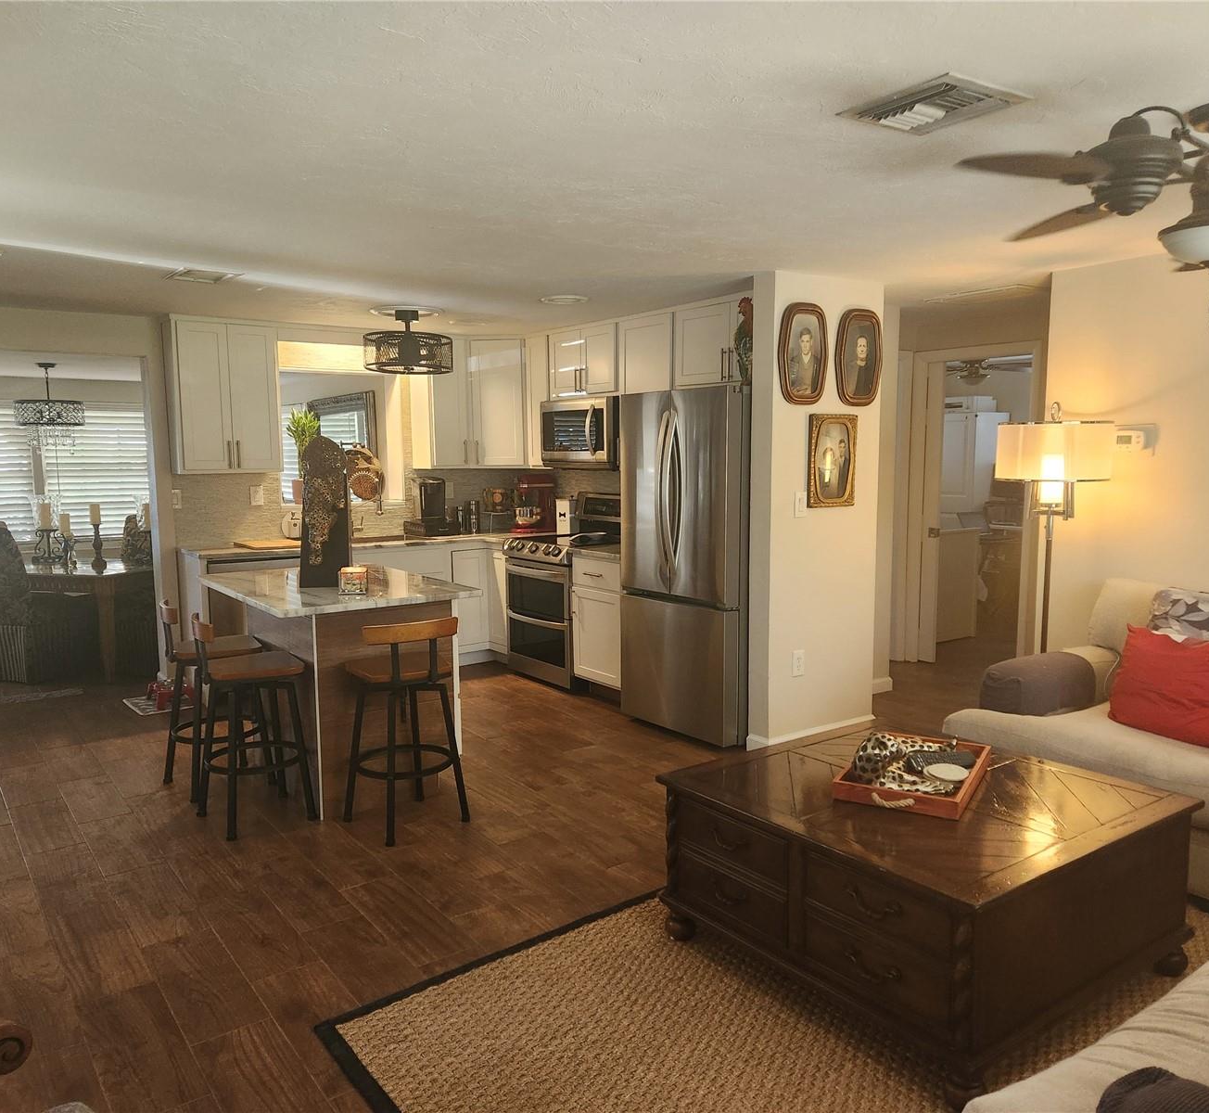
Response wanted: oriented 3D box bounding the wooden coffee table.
[{"bbox_3d":[0.942,0.957,3.002,1.100,0.520,1.105,-5,8,-36],"label":"wooden coffee table"}]

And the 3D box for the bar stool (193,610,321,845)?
[{"bbox_3d":[-1.479,0.679,4.129,0.420,0.860,0.410,-3,7,-26],"label":"bar stool"}]

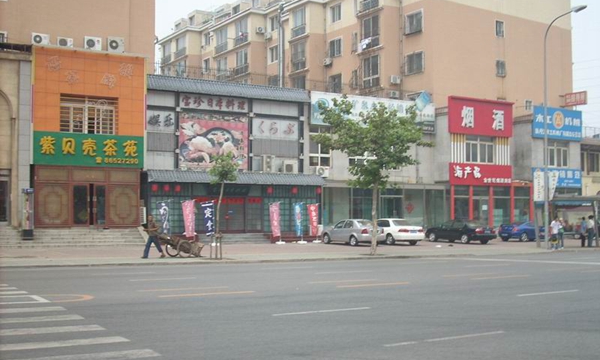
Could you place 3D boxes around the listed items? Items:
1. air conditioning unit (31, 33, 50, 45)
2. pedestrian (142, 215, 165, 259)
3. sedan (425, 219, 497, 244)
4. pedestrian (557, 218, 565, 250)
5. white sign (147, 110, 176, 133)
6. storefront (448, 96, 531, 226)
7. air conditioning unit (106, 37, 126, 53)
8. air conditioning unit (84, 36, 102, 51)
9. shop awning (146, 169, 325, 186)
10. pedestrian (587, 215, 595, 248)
[{"bbox_3d":[-13.778,-7.448,42.399,0.804,0.652,0.300,2,-3,-30],"label":"air conditioning unit"},{"bbox_3d":[-5.505,2.145,29.900,0.750,1.630,0.500,2,-3,-33],"label":"pedestrian"},{"bbox_3d":[9.904,3.209,49.200,1.770,1.430,4.700,2,-3,-30],"label":"sedan"},{"bbox_3d":[13.019,2.686,39.800,0.450,1.600,0.320,1,-3,-10],"label":"pedestrian"},{"bbox_3d":[-7.305,-3.079,42.156,1.619,1.152,0.100,2,-3,-34],"label":"white sign"},{"bbox_3d":[13.173,-0.696,59.520,7.829,10.148,3.200,2,-3,-29],"label":"storefront"},{"bbox_3d":[-10.718,-7.843,46.318,0.900,0.860,0.350,2,-3,-29],"label":"air conditioning unit"},{"bbox_3d":[-10.956,-7.226,42.300,0.860,0.770,0.330,2,-3,-30],"label":"air conditioning unit"},{"bbox_3d":[-3.412,-0.029,44.912,10.788,0.641,0.800,2,-3,-30],"label":"shop awning"},{"bbox_3d":[15.319,2.723,42.000,0.460,1.650,0.320,1,-3,-15],"label":"pedestrian"}]

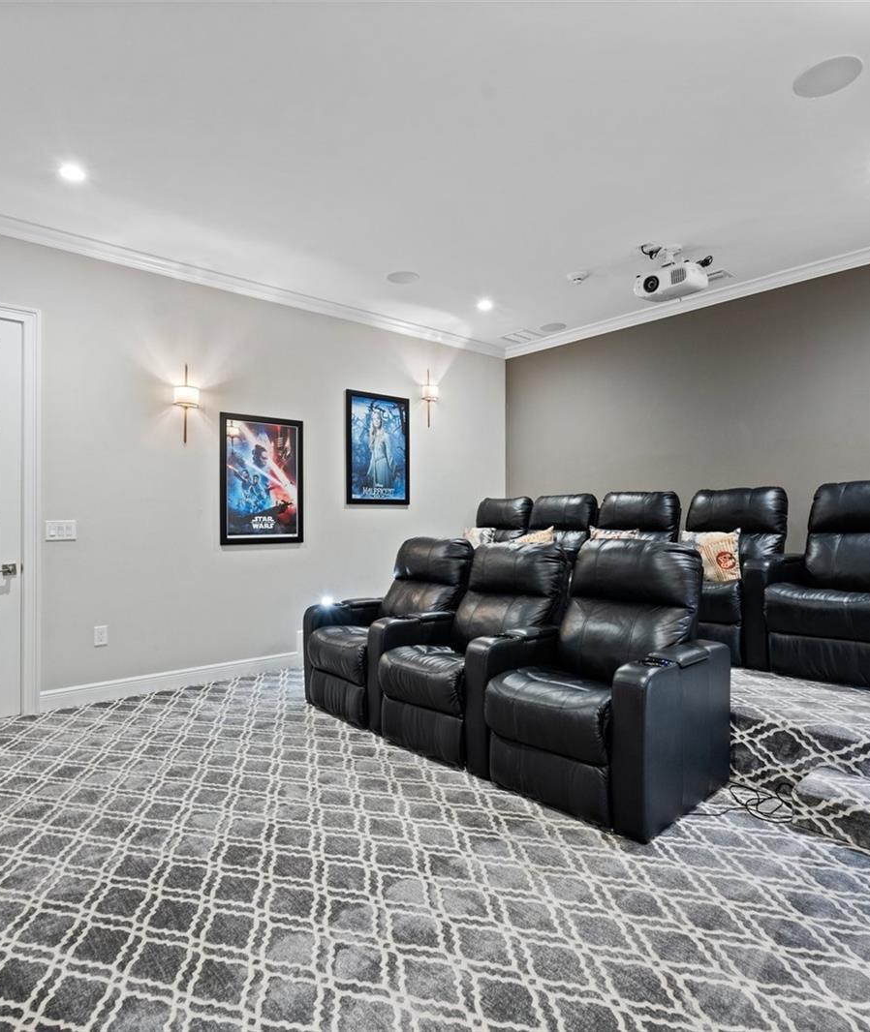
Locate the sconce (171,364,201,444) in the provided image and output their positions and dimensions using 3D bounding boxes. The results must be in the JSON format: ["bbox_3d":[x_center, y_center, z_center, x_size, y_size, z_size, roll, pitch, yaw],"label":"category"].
[{"bbox_3d":[-1.793,-0.812,4.356,0.185,0.573,0.110,0,0,-41],"label":"sconce"}]

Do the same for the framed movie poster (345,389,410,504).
[{"bbox_3d":[-0.515,-0.607,5.521,0.698,1.005,0.028,0,0,-41],"label":"framed movie poster"}]

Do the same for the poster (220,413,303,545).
[{"bbox_3d":[-1.361,-0.279,4.786,0.692,1.002,0.028,0,0,-41],"label":"poster"}]

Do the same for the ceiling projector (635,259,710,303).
[{"bbox_3d":[1.579,-1.572,4.053,0.300,0.140,0.380,0,0,-41],"label":"ceiling projector"}]

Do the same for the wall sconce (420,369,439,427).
[{"bbox_3d":[-0.049,-1.147,5.871,0.185,0.569,0.110,0,0,-41],"label":"wall sconce"}]

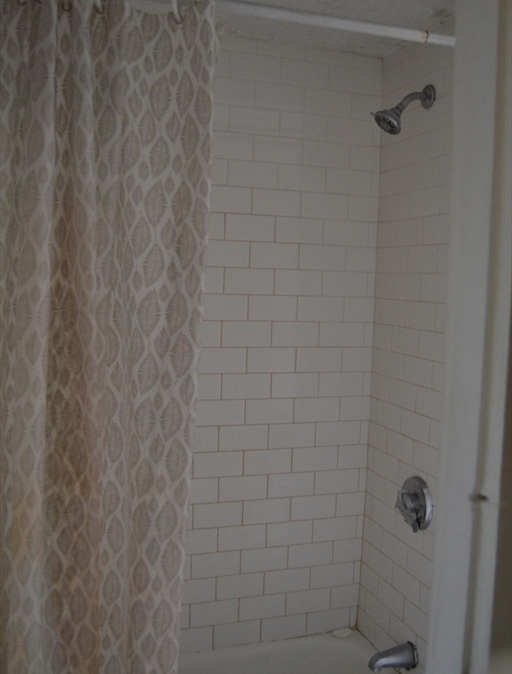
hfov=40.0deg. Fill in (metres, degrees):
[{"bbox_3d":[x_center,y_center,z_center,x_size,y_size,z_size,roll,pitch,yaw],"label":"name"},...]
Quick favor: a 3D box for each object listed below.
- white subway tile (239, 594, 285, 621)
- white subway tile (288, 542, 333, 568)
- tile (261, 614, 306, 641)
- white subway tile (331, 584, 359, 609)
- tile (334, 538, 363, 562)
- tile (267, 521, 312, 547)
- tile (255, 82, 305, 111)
[{"bbox_3d":[0.020,0.834,2.181,0.153,0.076,0.009,0,5,-18],"label":"white subway tile"},{"bbox_3d":[0.171,0.686,2.221,0.152,0.075,0.010,0,5,-18],"label":"white subway tile"},{"bbox_3d":[0.088,0.917,2.225,0.152,0.075,0.009,0,5,-18],"label":"tile"},{"bbox_3d":[0.288,0.835,2.265,0.102,0.075,0.009,0,5,-19],"label":"white subway tile"},{"bbox_3d":[0.293,0.685,2.259,0.103,0.076,0.009,0,5,-18],"label":"tile"},{"bbox_3d":[0.102,0.606,2.181,0.153,0.076,0.009,0,5,-19],"label":"tile"},{"bbox_3d":[0.067,-0.699,2.053,0.152,0.075,0.010,0,5,-18],"label":"tile"}]

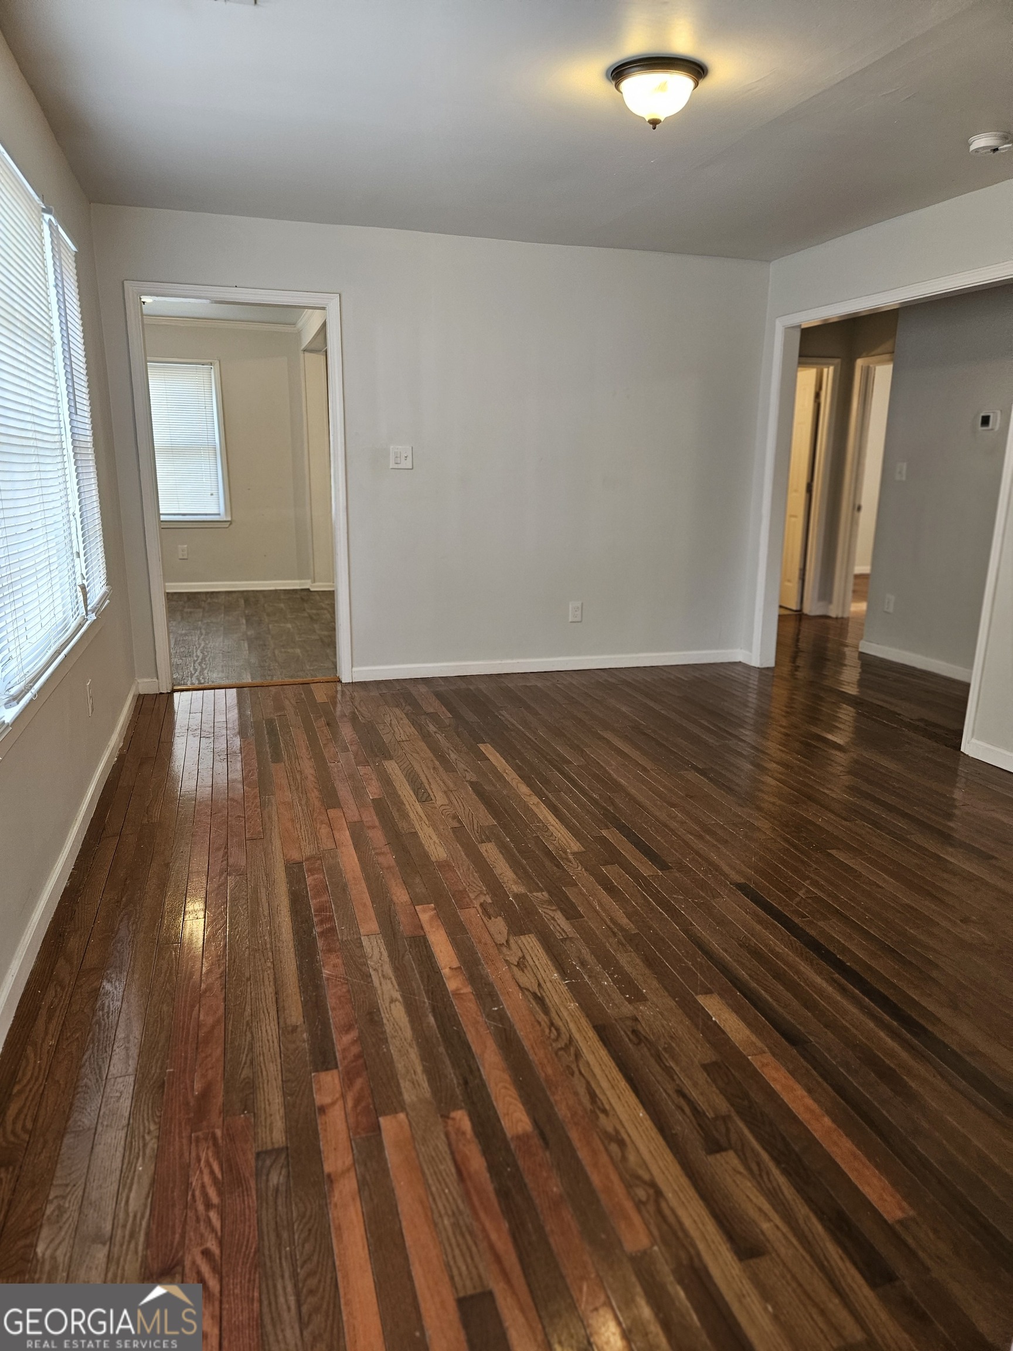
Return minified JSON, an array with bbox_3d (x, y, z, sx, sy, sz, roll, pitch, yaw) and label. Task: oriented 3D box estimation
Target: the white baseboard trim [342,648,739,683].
[{"bbox_3d":[0.320,-0.072,5.521,2.533,0.087,0.016,-3,14,-16],"label":"white baseboard trim"}]

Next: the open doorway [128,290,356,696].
[{"bbox_3d":[-1.396,-0.959,4.838,1.044,2.084,0.140,-3,14,-16],"label":"open doorway"}]

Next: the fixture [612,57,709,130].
[{"bbox_3d":[0.462,-1.772,2.774,0.294,0.144,0.294,1,14,0],"label":"fixture"}]

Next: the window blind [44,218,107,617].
[{"bbox_3d":[-1.572,-0.918,3.322,0.040,1.340,0.548,-3,14,-16],"label":"window blind"}]

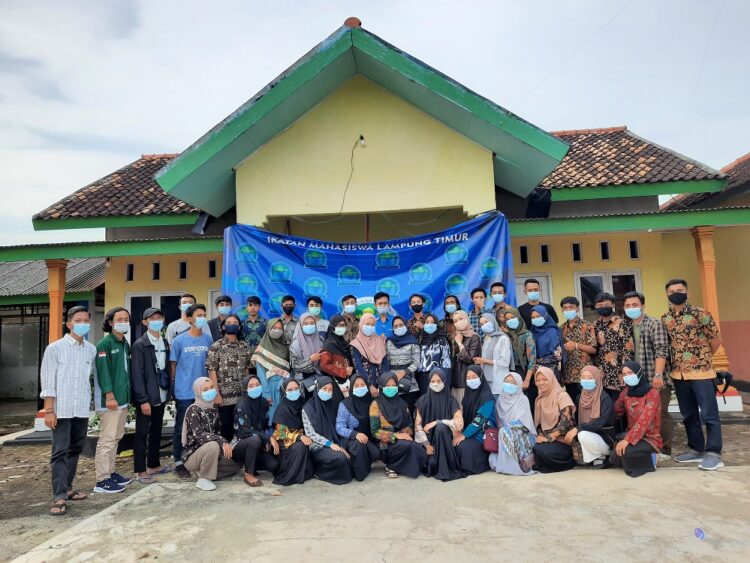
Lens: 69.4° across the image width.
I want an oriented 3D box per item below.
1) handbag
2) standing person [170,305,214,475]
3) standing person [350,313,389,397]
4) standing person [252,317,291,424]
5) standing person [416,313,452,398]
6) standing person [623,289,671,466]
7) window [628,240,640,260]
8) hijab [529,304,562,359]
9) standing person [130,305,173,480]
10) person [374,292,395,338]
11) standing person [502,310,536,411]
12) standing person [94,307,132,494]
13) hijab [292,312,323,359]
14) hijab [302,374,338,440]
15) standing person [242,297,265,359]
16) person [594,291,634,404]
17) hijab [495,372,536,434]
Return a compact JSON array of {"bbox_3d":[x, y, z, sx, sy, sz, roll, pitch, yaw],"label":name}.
[{"bbox_3d":[1.107,1.502,5.150,0.185,0.245,0.090,-3,-4,8],"label":"handbag"},{"bbox_3d":[-1.936,1.101,5.677,0.460,1.746,0.340,3,-8,-42],"label":"standing person"},{"bbox_3d":[-0.033,1.127,5.992,0.450,1.568,0.310,-2,-4,-2],"label":"standing person"},{"bbox_3d":[-1.048,1.159,5.618,0.440,1.550,0.320,0,-7,-22],"label":"standing person"},{"bbox_3d":[0.692,1.114,5.993,0.420,1.542,0.290,-3,-4,13],"label":"standing person"},{"bbox_3d":[2.644,0.926,5.309,0.500,1.660,0.380,-5,-5,30],"label":"standing person"},{"bbox_3d":[4.981,-0.595,10.400,0.235,0.385,0.120,-2,-4,3],"label":"window"},{"bbox_3d":[1.789,0.526,5.650,0.340,0.558,0.310,-6,-7,33],"label":"hijab"},{"bbox_3d":[-2.254,1.115,5.523,0.470,1.712,0.360,4,-9,-45],"label":"standing person"},{"bbox_3d":[0.133,0.968,6.338,0.460,1.670,0.300,-2,-4,0],"label":"person"},{"bbox_3d":[1.531,1.062,5.673,0.410,1.531,0.290,-7,-8,35],"label":"standing person"},{"bbox_3d":[-2.365,1.077,4.937,0.310,1.680,0.410,-5,-5,34],"label":"standing person"},{"bbox_3d":[-0.716,0.573,5.750,0.310,0.480,0.290,-1,-6,-12],"label":"hijab"},{"bbox_3d":[-0.533,1.249,5.299,0.370,0.655,0.310,-1,-6,-14],"label":"hijab"},{"bbox_3d":[-1.435,1.016,6.539,0.450,1.660,0.290,-2,-4,-5],"label":"standing person"},{"bbox_3d":[2.454,0.946,5.521,0.470,1.653,0.300,-6,-7,32],"label":"person"},{"bbox_3d":[1.340,1.165,5.130,0.370,0.570,0.310,-4,-5,26],"label":"hijab"}]

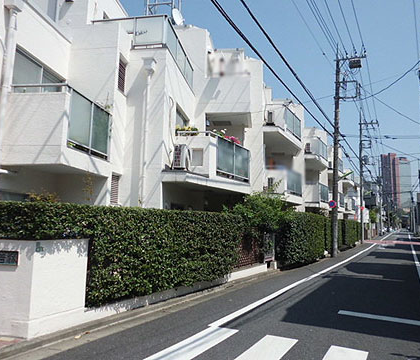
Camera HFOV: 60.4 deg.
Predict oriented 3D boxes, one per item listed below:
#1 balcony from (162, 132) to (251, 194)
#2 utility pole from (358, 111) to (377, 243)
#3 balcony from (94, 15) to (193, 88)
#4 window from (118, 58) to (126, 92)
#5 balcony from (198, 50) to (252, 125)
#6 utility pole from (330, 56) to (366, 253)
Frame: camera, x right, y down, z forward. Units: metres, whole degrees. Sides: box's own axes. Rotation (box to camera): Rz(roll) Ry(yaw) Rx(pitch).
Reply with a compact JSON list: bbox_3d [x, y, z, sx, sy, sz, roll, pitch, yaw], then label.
[{"bbox_3d":[-0.167,-0.504,10.870,1.442,1.535,4.069,-3,-8,29],"label":"balcony"},{"bbox_3d":[13.288,-0.396,30.410,1.450,11.400,0.450,-3,-8,29],"label":"utility pole"},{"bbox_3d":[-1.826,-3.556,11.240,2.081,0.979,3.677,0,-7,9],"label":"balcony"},{"bbox_3d":[-2.214,-2.615,9.096,0.103,0.958,0.494,0,-7,9],"label":"window"},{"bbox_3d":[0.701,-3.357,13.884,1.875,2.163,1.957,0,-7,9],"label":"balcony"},{"bbox_3d":[6.977,-1.553,18.336,1.650,10.825,0.500,-3,-8,29],"label":"utility pole"}]

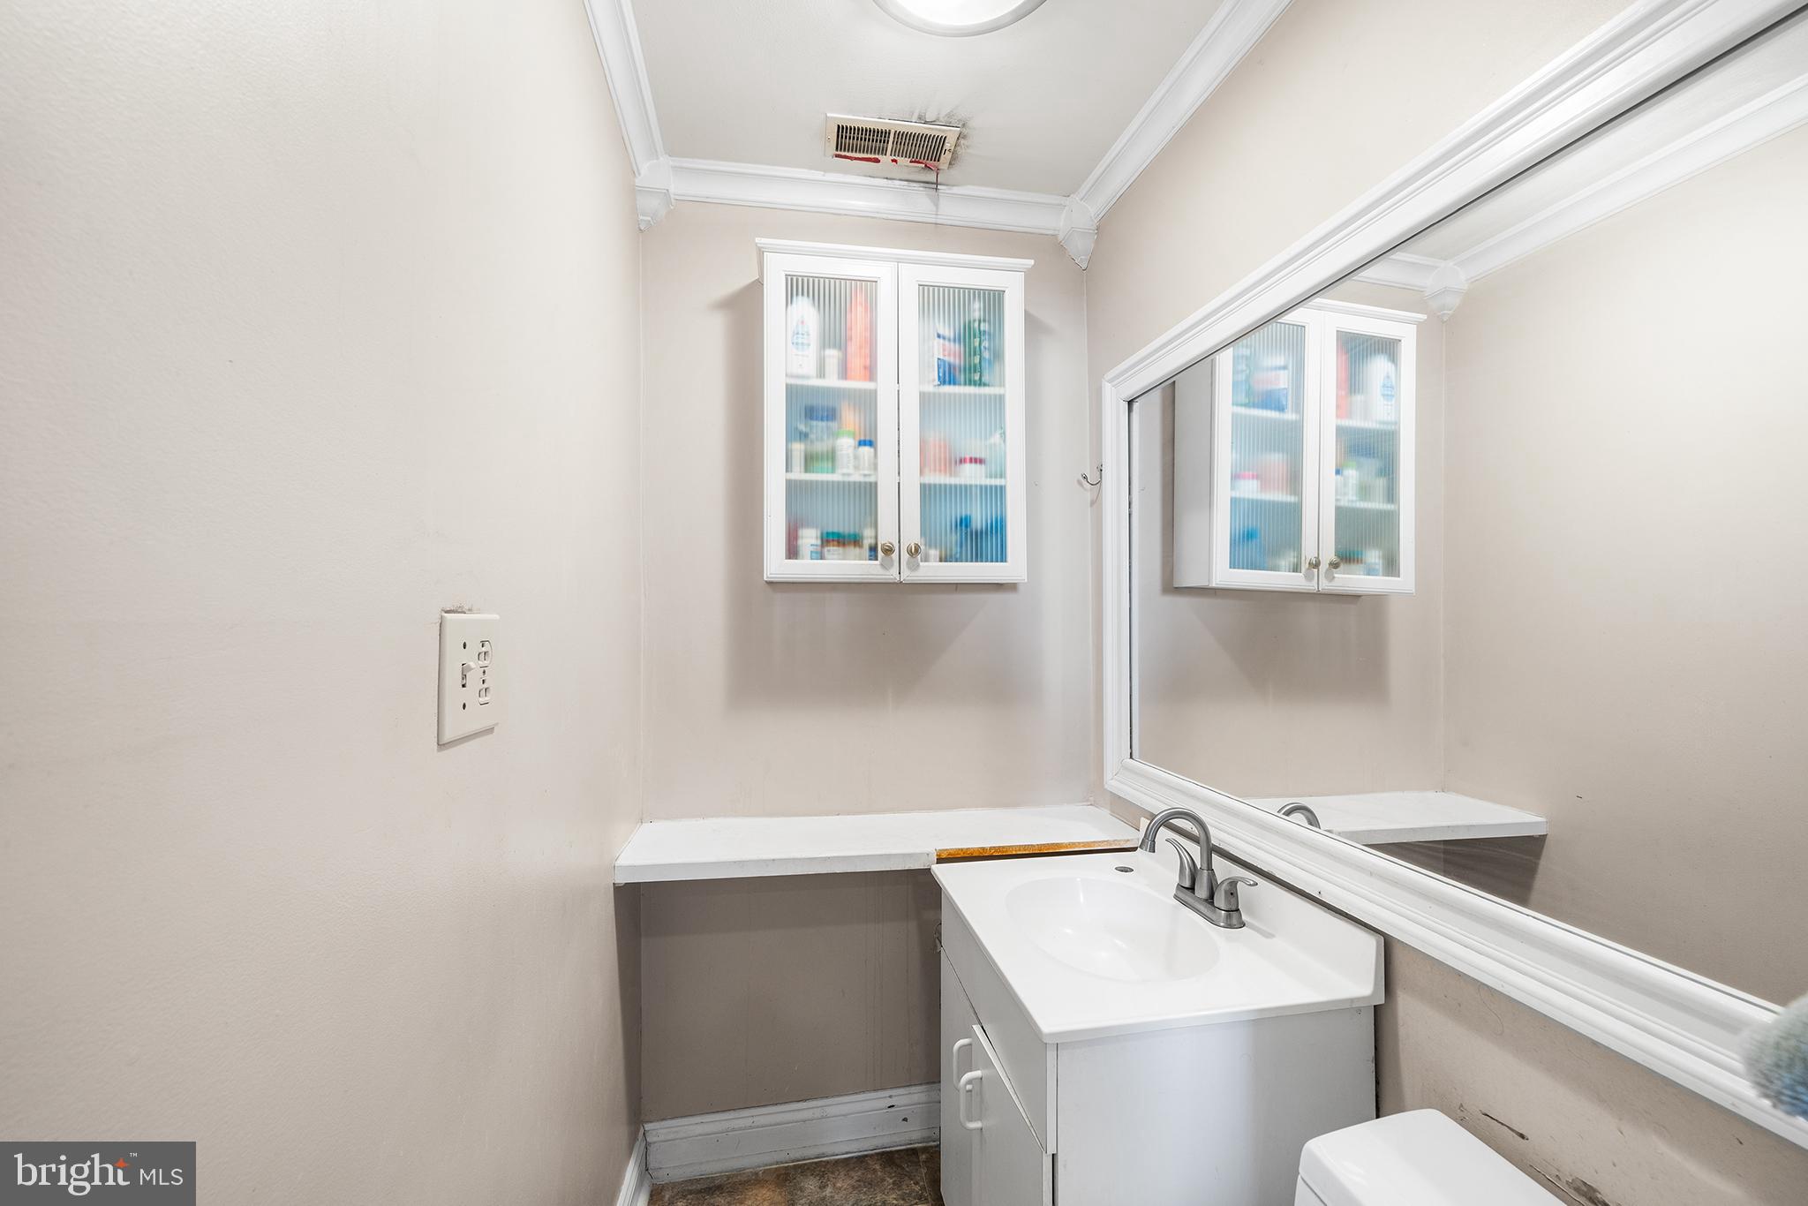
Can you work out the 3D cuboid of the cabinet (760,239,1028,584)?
[{"bbox_3d":[-0.026,-0.440,1.738,0.645,0.781,0.187,0,-1,-10],"label":"cabinet"}]

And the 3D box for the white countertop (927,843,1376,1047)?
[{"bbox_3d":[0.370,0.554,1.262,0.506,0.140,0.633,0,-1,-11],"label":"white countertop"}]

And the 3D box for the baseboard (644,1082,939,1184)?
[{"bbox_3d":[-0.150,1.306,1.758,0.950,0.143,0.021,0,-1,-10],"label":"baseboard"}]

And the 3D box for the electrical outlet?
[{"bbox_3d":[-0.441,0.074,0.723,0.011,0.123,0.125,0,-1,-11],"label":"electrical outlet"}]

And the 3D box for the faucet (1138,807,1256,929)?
[{"bbox_3d":[0.497,0.463,1.258,0.156,0.190,0.222,0,-1,-11],"label":"faucet"}]

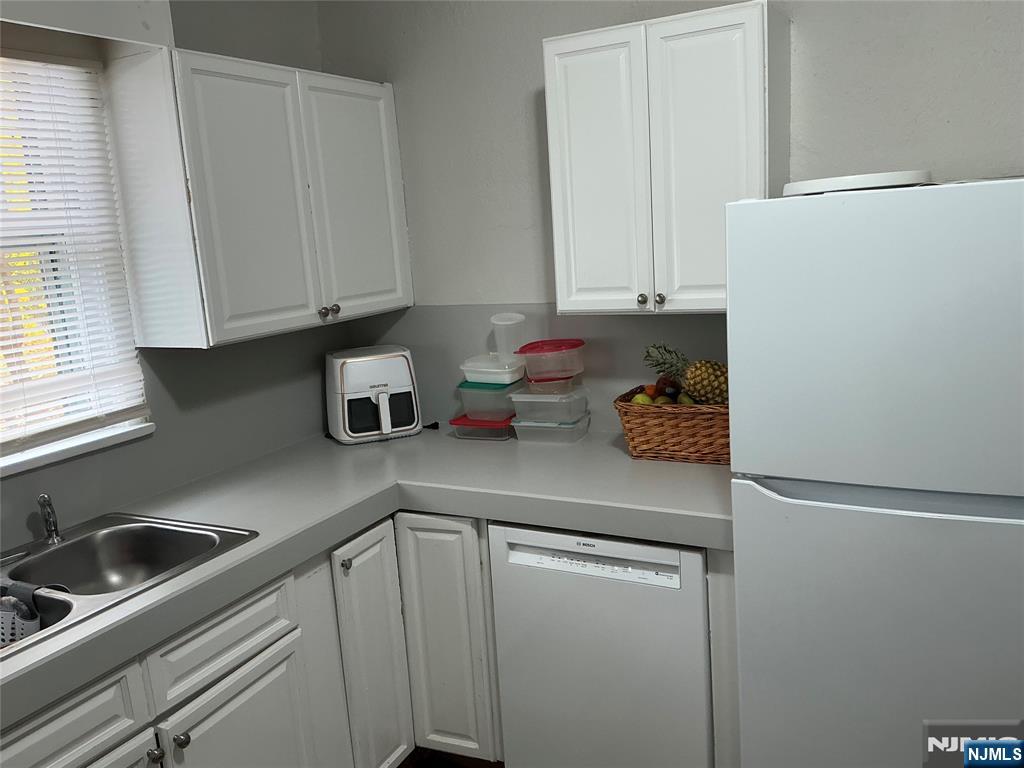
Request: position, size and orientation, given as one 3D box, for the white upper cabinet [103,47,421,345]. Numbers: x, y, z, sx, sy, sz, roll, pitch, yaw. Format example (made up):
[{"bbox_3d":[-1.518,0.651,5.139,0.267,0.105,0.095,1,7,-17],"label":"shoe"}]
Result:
[{"bbox_3d":[-0.732,-0.575,2.645,0.295,0.772,0.968,2,12,28],"label":"white upper cabinet"}]

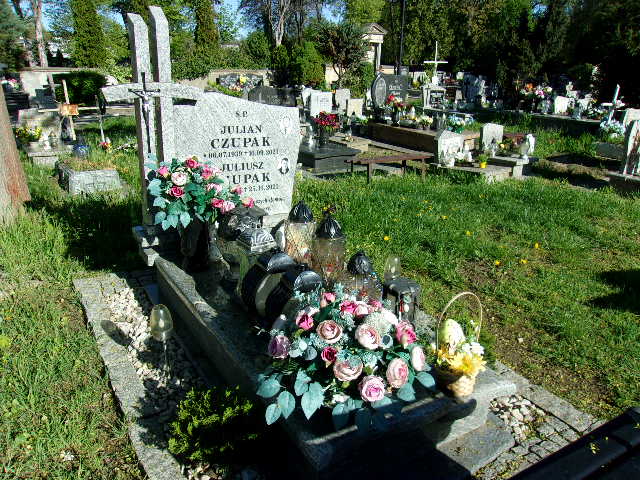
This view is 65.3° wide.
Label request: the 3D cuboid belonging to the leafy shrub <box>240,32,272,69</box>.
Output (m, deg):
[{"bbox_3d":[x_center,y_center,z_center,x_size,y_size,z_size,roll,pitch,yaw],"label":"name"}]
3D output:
[{"bbox_3d":[-3.444,-10.023,27.000,1.750,2.600,1.700,1,18,0],"label":"leafy shrub"}]

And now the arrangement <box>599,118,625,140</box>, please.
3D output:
[{"bbox_3d":[6.185,-2.346,10.600,0.550,0.460,0.500,12,20,30],"label":"arrangement"}]

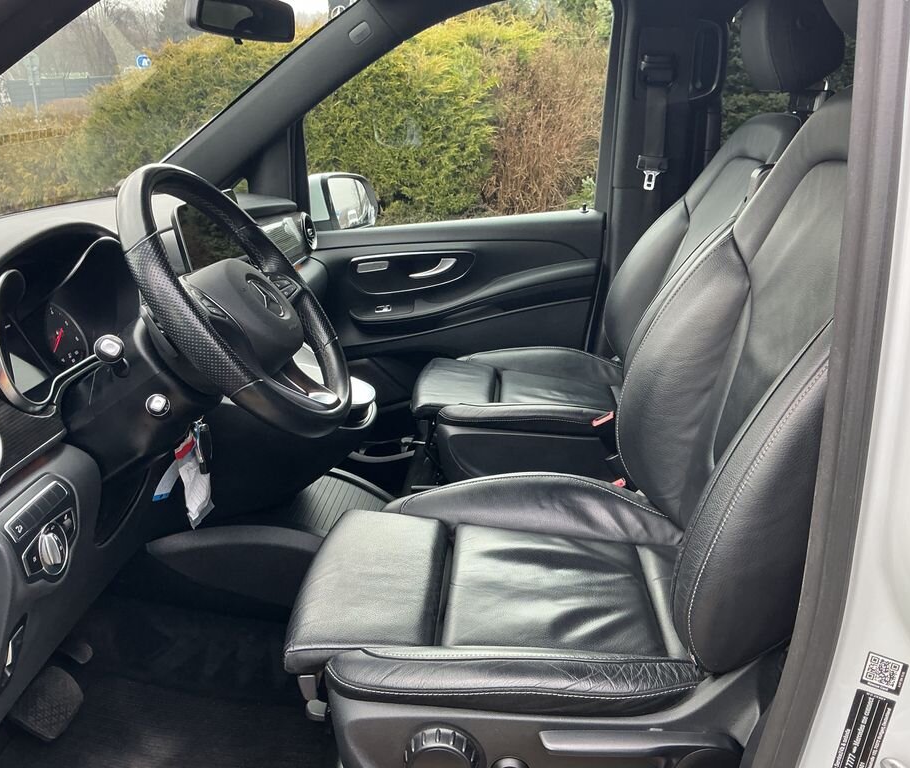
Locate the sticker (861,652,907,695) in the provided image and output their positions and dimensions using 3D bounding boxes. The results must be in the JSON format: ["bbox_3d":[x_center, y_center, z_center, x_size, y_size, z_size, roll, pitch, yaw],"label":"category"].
[{"bbox_3d":[0.336,0.225,0.670,0.028,0.029,0.002,15,20,23],"label":"sticker"}]

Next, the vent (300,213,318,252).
[{"bbox_3d":[-0.365,-0.368,2.092,0.025,0.094,0.094,-11,16,12],"label":"vent"}]

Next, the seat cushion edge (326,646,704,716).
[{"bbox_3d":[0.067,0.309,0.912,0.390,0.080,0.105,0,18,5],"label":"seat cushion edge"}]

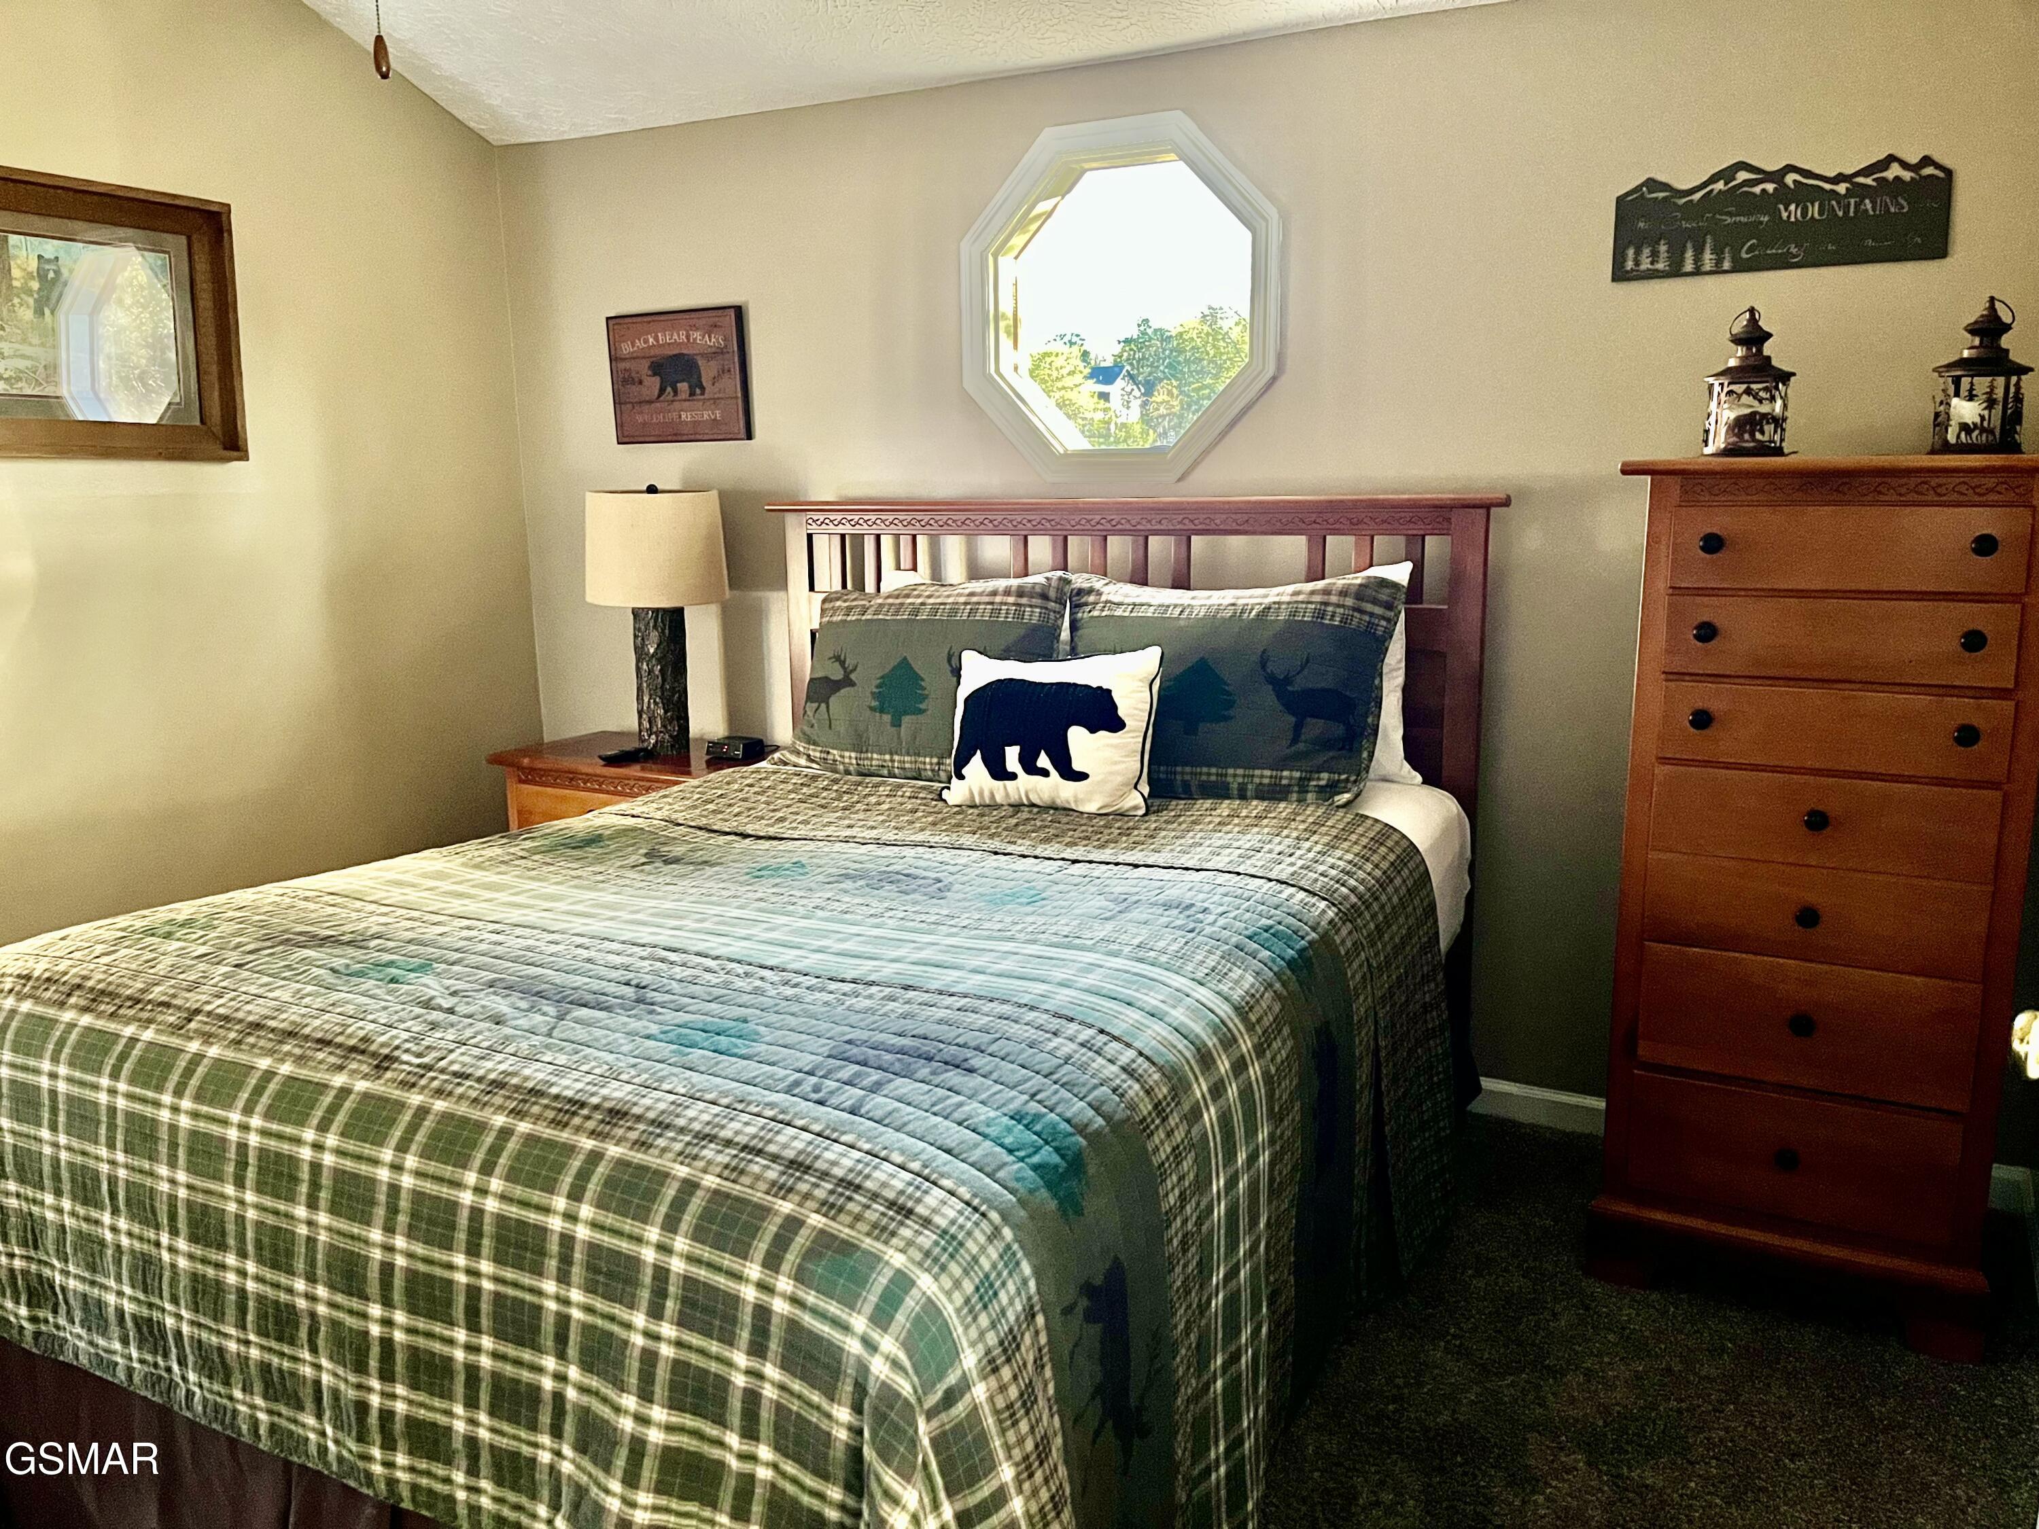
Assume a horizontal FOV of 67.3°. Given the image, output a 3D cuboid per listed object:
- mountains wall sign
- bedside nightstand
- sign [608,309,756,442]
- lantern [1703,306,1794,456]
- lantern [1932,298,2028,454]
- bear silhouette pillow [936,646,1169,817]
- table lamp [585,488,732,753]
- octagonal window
[{"bbox_3d":[1.284,-0.926,2.598,0.513,0.169,0.016,5,12,27],"label":"mountains wall sign"},{"bbox_3d":[-0.873,0.296,3.719,0.670,0.650,0.425,5,12,27],"label":"bedside nightstand"},{"bbox_3d":[-0.827,-0.939,3.715,0.401,0.303,0.028,5,12,27],"label":"sign"},{"bbox_3d":[1.107,-0.580,2.321,0.127,0.222,0.127,5,12,27],"label":"lantern"},{"bbox_3d":[1.383,-0.553,2.179,0.127,0.218,0.127,5,12,27],"label":"lantern"},{"bbox_3d":[0.054,-0.069,2.804,0.410,0.300,0.130,5,-12,27],"label":"bear silhouette pillow"},{"bbox_3d":[-0.859,-0.342,3.647,0.335,0.630,0.335,-1,10,0],"label":"table lamp"},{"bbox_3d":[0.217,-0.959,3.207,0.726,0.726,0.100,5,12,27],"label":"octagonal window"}]

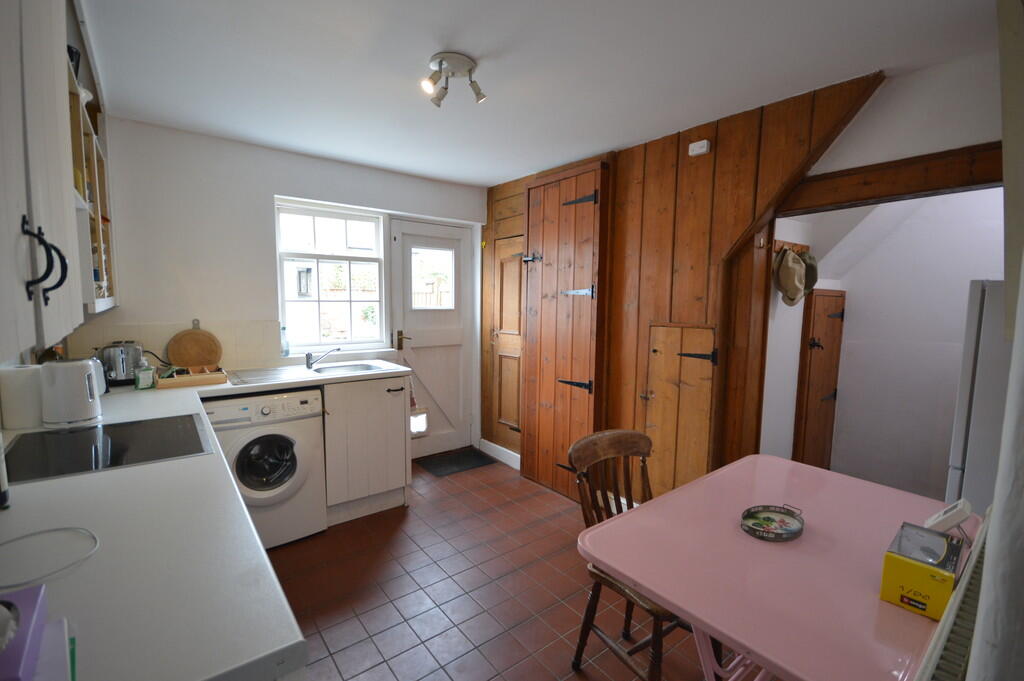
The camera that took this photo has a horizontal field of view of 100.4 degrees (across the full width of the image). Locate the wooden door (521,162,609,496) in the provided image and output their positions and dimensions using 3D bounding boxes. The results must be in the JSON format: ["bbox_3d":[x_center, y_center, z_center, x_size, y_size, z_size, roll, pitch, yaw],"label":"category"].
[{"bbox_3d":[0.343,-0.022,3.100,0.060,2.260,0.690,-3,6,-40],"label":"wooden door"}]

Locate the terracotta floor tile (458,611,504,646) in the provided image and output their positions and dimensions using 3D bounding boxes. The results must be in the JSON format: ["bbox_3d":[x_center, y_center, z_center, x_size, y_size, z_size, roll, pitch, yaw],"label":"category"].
[{"bbox_3d":[-0.130,1.231,1.816,0.149,0.012,0.149,-3,7,-38],"label":"terracotta floor tile"}]

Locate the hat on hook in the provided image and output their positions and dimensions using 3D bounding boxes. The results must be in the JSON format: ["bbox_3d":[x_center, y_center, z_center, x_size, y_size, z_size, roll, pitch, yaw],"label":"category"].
[{"bbox_3d":[1.554,-0.349,2.330,0.260,0.310,0.120,-3,6,-36],"label":"hat on hook"}]

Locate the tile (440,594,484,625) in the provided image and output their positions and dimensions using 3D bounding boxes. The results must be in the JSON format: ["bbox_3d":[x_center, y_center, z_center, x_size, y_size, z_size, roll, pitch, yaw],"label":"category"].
[{"bbox_3d":[-0.221,1.200,1.900,0.150,0.012,0.150,-4,7,-39],"label":"tile"}]

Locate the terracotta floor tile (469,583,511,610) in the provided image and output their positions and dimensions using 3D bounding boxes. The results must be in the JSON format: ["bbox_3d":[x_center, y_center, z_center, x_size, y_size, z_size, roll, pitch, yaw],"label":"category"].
[{"bbox_3d":[-0.102,1.205,2.009,0.149,0.012,0.149,-3,6,-38],"label":"terracotta floor tile"}]

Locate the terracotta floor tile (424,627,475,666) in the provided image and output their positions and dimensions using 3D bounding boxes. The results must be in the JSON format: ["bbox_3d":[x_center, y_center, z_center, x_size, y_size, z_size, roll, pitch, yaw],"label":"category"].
[{"bbox_3d":[-0.247,1.215,1.689,0.150,0.012,0.150,-4,7,-39],"label":"terracotta floor tile"}]

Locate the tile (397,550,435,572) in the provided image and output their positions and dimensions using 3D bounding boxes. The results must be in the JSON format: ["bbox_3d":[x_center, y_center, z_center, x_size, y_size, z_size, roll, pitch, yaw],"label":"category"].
[{"bbox_3d":[-0.514,1.184,2.280,0.149,0.012,0.149,-3,7,-38],"label":"tile"}]

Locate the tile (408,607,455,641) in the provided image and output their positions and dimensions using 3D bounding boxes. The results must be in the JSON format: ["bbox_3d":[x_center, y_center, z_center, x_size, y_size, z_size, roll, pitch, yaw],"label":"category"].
[{"bbox_3d":[-0.342,1.205,1.809,0.150,0.012,0.150,-4,7,-39],"label":"tile"}]

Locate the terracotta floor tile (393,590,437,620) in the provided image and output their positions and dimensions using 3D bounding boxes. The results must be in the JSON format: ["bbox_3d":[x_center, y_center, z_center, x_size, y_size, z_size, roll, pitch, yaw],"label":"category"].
[{"bbox_3d":[-0.441,1.202,1.938,0.149,0.012,0.149,-3,6,-38],"label":"terracotta floor tile"}]

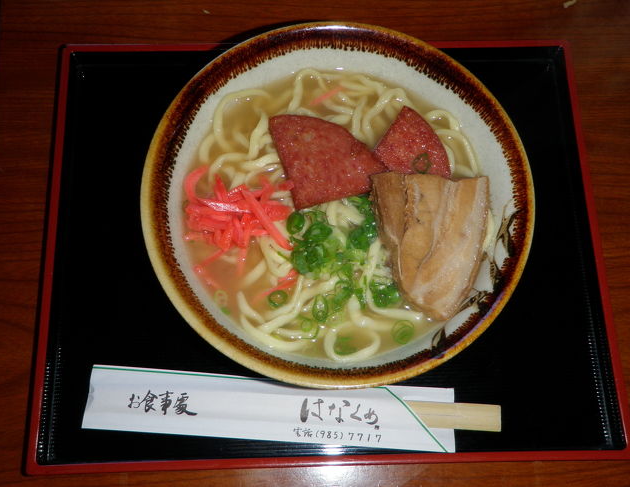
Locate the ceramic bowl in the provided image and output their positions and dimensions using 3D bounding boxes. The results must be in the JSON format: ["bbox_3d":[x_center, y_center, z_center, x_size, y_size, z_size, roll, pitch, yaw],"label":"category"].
[{"bbox_3d":[0.011,-0.015,0.355,0.185,0.076,0.185,0,73,-1],"label":"ceramic bowl"}]

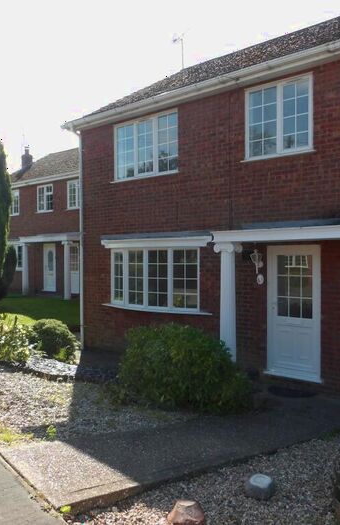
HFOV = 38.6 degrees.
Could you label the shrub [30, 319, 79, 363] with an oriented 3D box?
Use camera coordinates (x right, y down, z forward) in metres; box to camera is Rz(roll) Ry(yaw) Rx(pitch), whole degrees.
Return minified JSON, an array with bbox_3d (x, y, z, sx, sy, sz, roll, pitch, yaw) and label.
[{"bbox_3d":[-2.249,1.462,9.450,0.900,0.860,0.870,0,1,0],"label":"shrub"}]

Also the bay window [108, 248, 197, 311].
[{"bbox_3d":[-0.412,0.297,9.351,2.250,1.200,0.360,0,1,40],"label":"bay window"}]

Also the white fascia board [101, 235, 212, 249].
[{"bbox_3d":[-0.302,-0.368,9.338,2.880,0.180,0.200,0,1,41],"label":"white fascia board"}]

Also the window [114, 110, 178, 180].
[{"bbox_3d":[-0.507,-2.304,9.722,1.770,1.200,0.110,0,1,41],"label":"window"}]

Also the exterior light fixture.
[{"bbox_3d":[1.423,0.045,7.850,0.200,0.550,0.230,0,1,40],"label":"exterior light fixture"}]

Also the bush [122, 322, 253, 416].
[{"bbox_3d":[0.240,1.456,7.500,2.050,1.180,1.750,0,1,40],"label":"bush"}]

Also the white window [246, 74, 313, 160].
[{"bbox_3d":[1.717,-2.285,7.725,1.180,1.200,0.110,0,1,40],"label":"white window"}]

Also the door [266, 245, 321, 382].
[{"bbox_3d":[1.935,0.777,7.629,0.920,2.080,0.110,0,1,41],"label":"door"}]

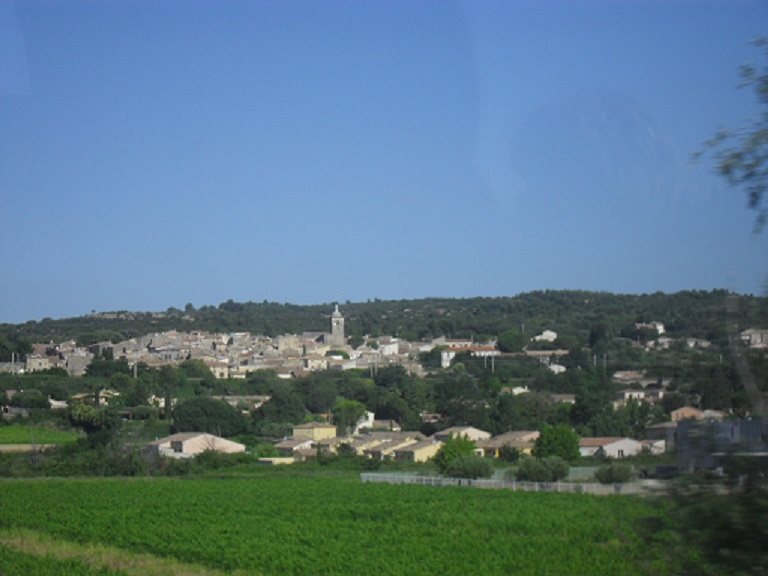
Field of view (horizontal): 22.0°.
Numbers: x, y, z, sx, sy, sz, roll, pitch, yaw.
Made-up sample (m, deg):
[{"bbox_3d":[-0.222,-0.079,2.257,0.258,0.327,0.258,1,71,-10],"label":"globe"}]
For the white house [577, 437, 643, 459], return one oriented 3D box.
[{"bbox_3d":[49.700,35.400,435.000,14.300,4.900,10.000,0,-3,-5],"label":"white house"}]

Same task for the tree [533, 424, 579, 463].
[{"bbox_3d":[36.300,32.900,416.000,10.000,8.200,9.600,0,-3,5],"label":"tree"}]

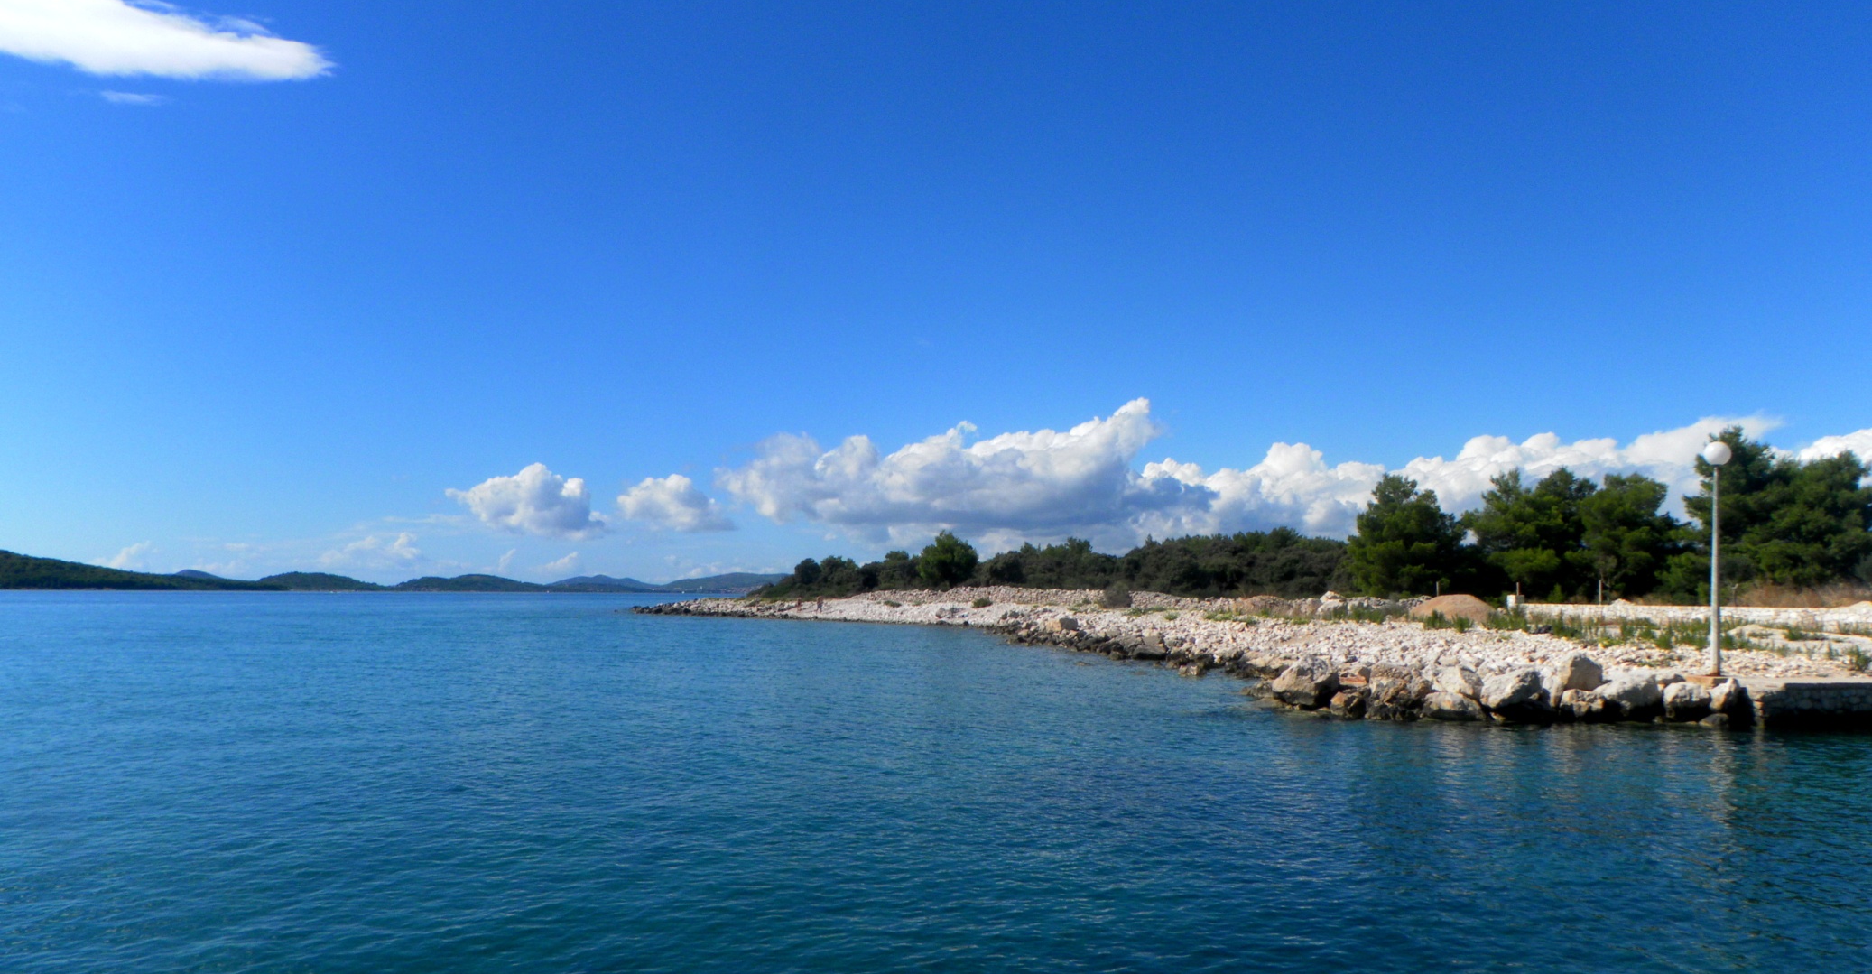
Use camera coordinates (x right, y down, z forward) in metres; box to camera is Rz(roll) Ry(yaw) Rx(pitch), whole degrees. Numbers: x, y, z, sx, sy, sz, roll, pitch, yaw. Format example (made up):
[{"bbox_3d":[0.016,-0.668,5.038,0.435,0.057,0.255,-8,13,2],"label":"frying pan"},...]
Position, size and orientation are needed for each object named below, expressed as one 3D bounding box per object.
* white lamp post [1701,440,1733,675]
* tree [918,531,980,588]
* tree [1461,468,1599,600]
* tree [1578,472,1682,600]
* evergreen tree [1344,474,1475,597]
[{"bbox_3d":[16.228,1.450,29.200,0.500,4.870,0.500,-2,-5,29],"label":"white lamp post"},{"bbox_3d":[1.176,7.050,133.000,5.900,5.942,5.900,0,-4,1],"label":"tree"},{"bbox_3d":[28.681,2.428,68.000,6.000,6.650,6.000,-2,-5,23],"label":"tree"},{"bbox_3d":[33.068,2.497,67.000,4.900,6.342,4.900,-2,-5,26],"label":"tree"},{"bbox_3d":[22.881,2.535,68.000,5.900,6.295,5.900,-1,-5,19],"label":"evergreen tree"}]

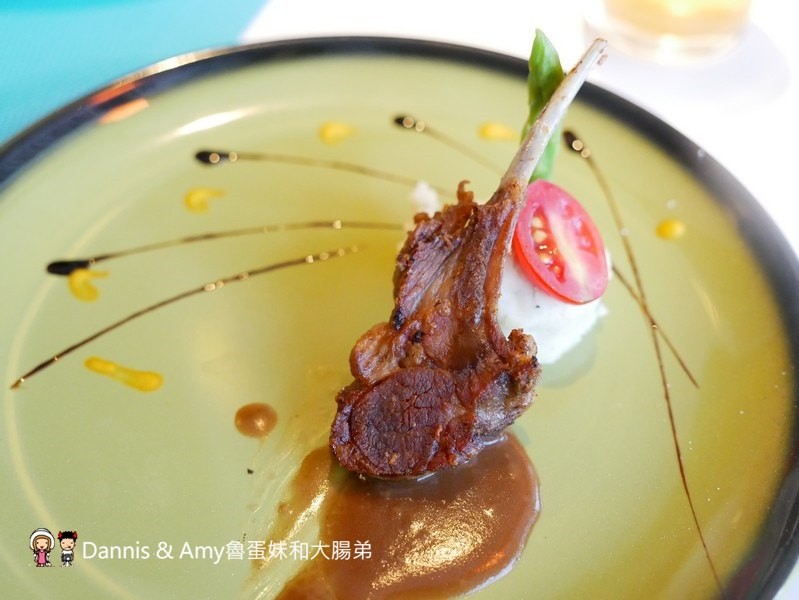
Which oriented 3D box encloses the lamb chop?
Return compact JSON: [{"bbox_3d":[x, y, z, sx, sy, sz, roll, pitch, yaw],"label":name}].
[{"bbox_3d":[0.032,-0.015,0.252,0.053,0.029,0.143,23,75,14],"label":"lamb chop"}]

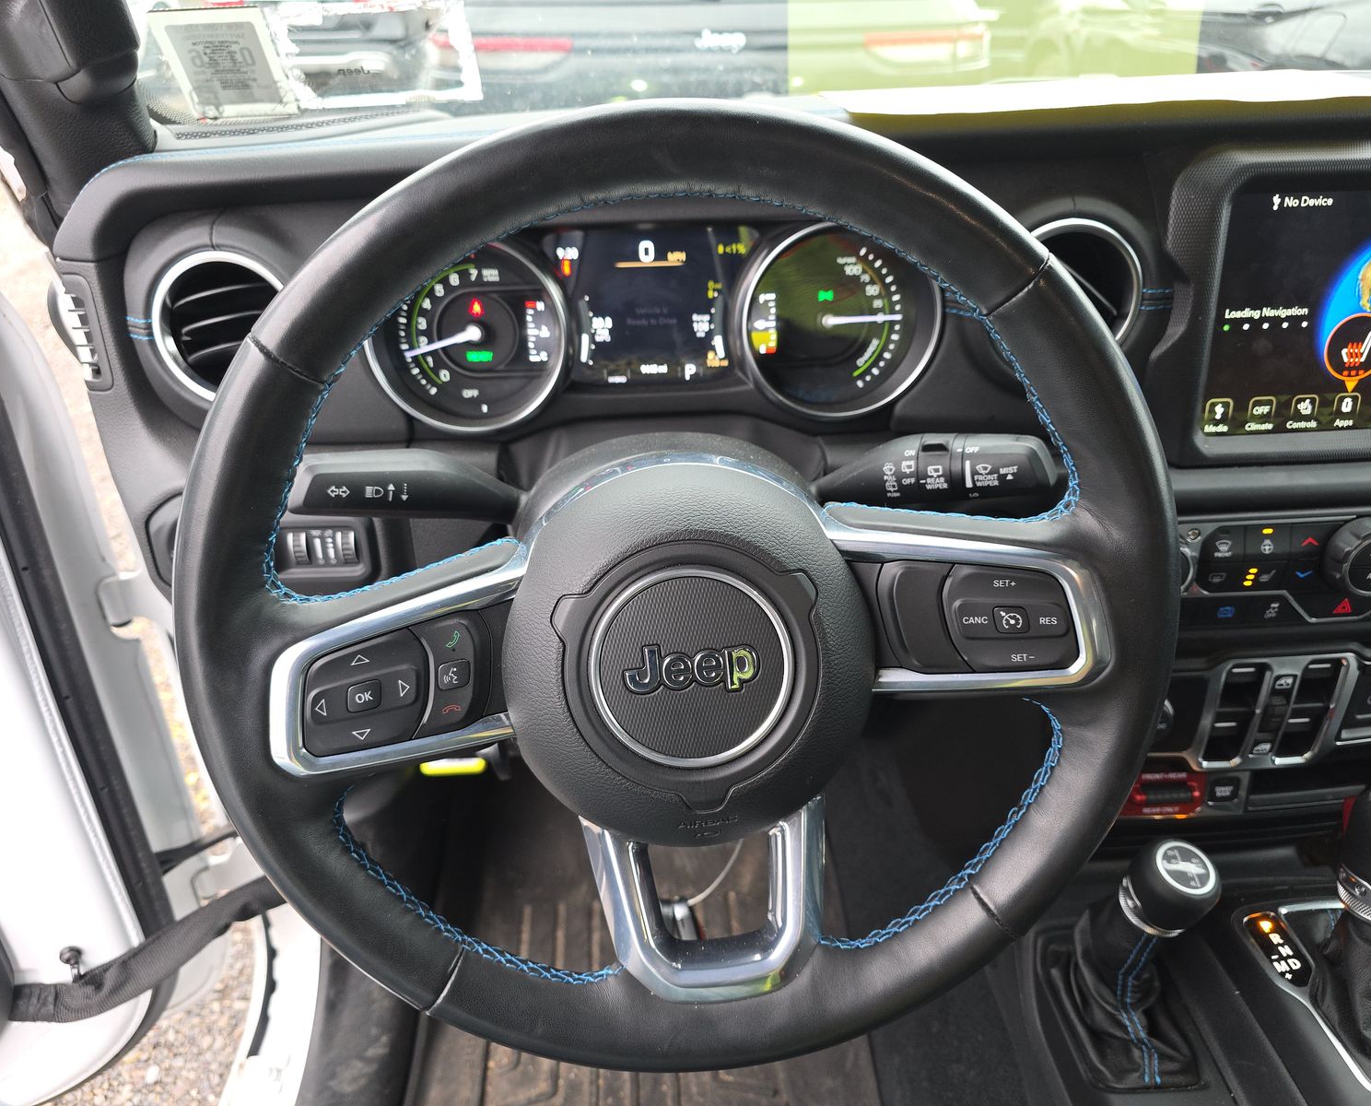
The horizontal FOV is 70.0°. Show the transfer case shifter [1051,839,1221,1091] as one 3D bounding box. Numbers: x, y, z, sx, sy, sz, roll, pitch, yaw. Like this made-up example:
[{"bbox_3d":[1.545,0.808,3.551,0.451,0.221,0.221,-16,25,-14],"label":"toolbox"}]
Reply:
[{"bbox_3d":[0.276,0.228,0.591,0.078,0.158,0.110,-3,31,-2],"label":"transfer case shifter"}]

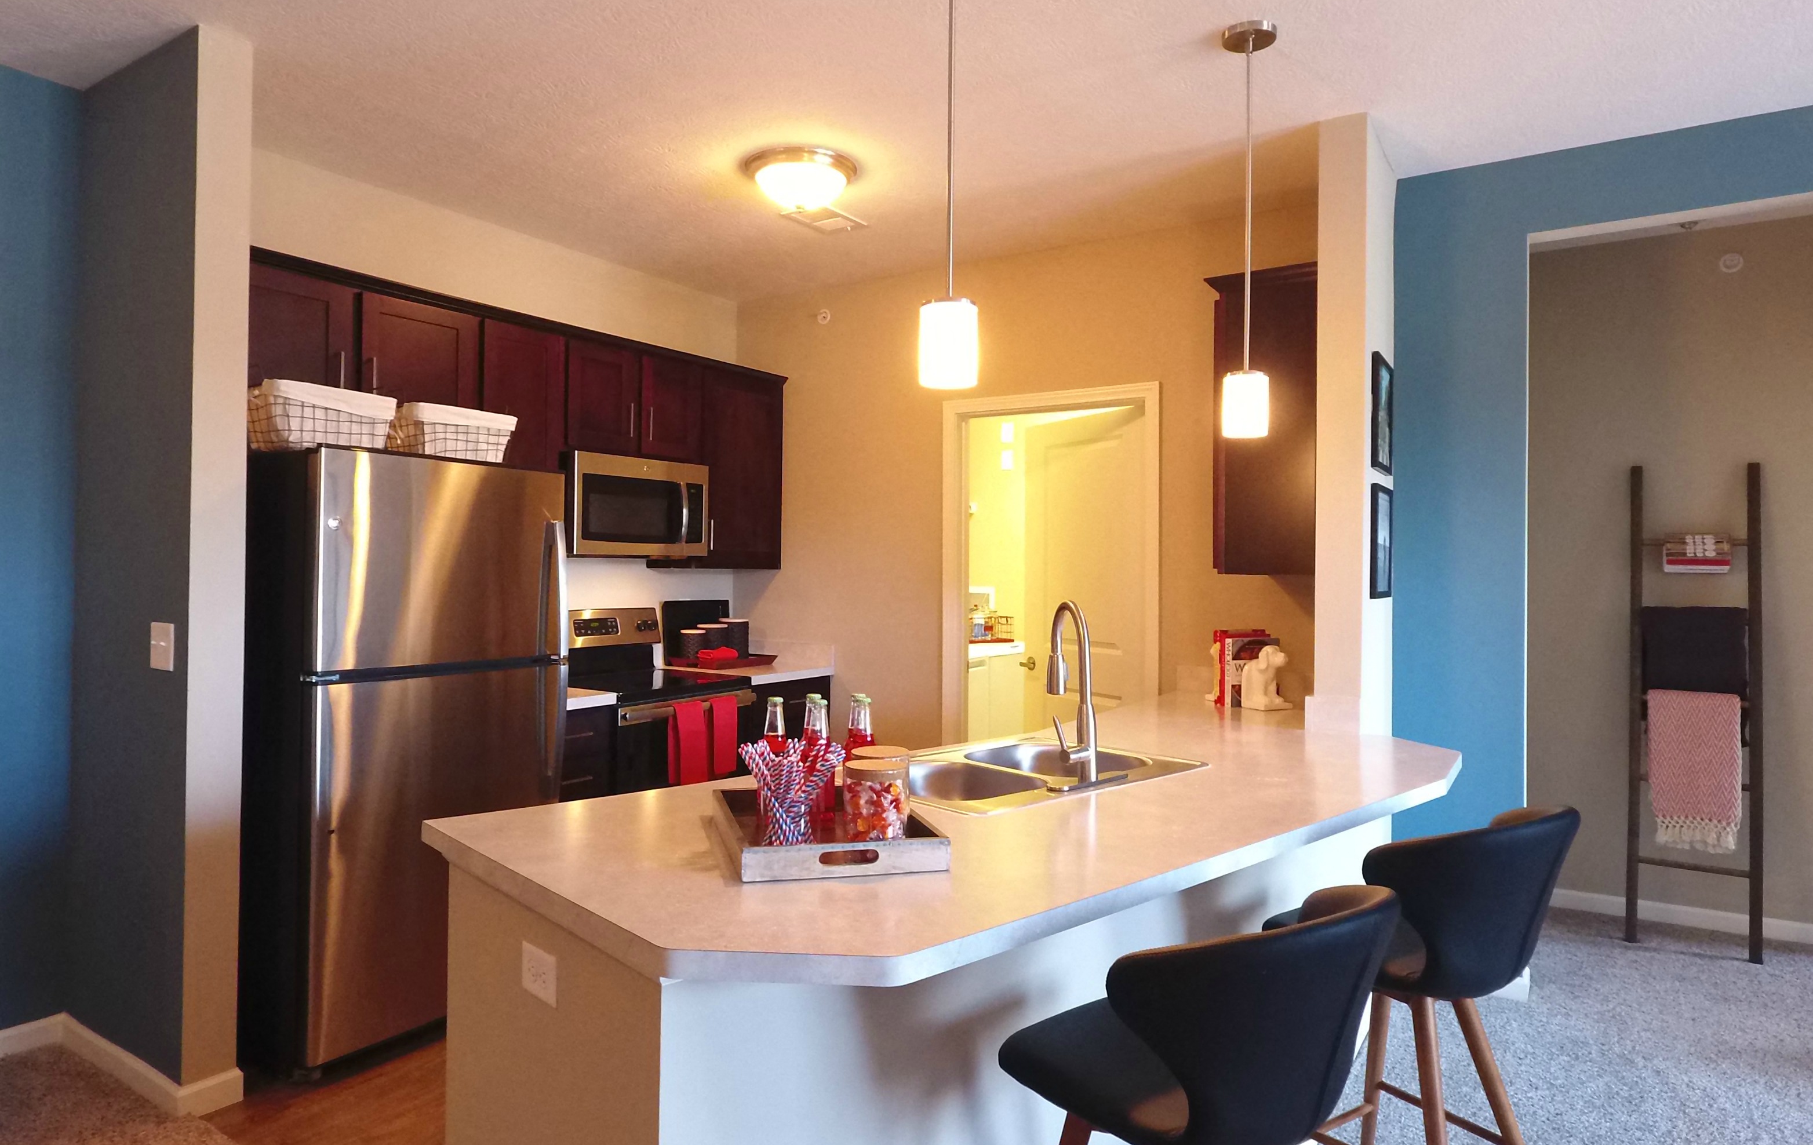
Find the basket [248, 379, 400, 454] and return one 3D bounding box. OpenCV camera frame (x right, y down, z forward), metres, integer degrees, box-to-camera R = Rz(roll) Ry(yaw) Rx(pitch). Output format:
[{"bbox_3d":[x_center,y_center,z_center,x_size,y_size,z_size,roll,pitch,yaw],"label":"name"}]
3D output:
[{"bbox_3d":[-1.683,-0.414,2.963,0.285,0.183,0.335,1,0,33],"label":"basket"}]

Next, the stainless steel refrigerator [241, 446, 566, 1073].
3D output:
[{"bbox_3d":[-1.637,0.508,3.274,0.790,1.685,0.772,1,0,33],"label":"stainless steel refrigerator"}]

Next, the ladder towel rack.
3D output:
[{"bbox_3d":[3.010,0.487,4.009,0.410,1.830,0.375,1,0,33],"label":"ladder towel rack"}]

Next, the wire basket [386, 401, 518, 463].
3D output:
[{"bbox_3d":[-1.461,-0.411,3.299,0.285,0.183,0.335,1,0,33],"label":"wire basket"}]

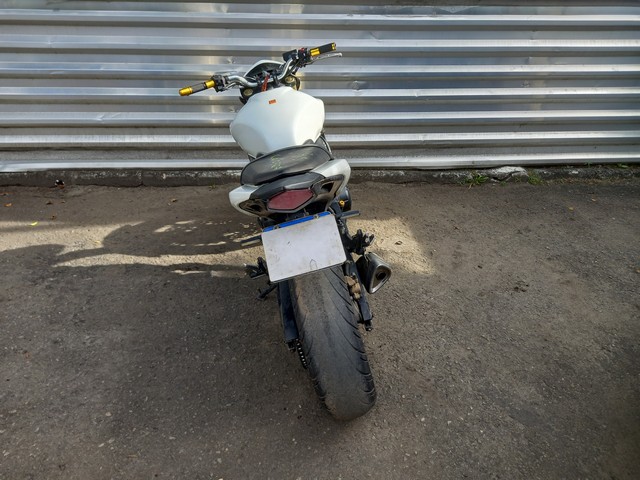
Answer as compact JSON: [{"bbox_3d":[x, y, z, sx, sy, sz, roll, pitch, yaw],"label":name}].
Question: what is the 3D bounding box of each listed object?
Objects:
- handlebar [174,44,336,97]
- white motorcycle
[{"bbox_3d":[-0.284,-0.780,2.193,0.760,0.140,0.200,-17,28,-1],"label":"handlebar"},{"bbox_3d":[-0.113,-0.207,2.137,0.760,1.080,2.040,-17,28,0],"label":"white motorcycle"}]

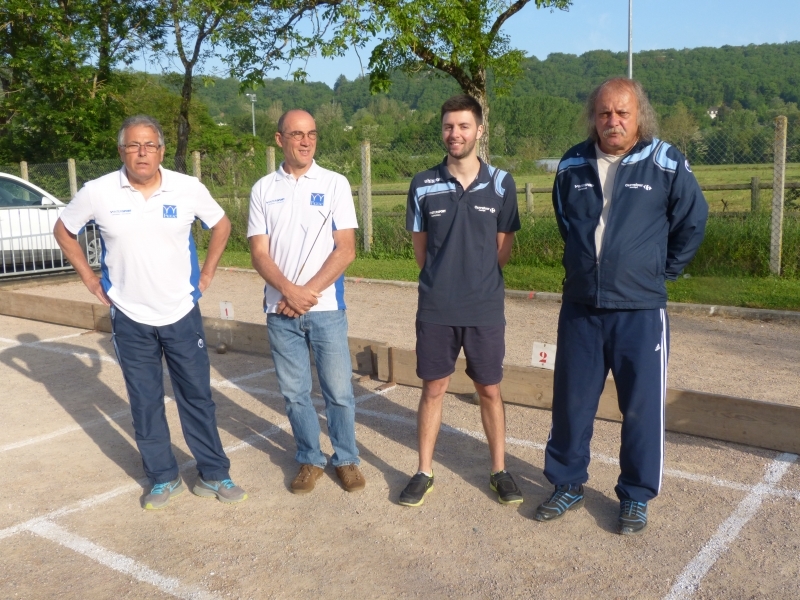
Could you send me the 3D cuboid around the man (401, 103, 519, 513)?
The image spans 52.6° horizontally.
[{"bbox_3d":[0.271,0.005,3.579,0.520,1.778,0.340,-1,9,6],"label":"man"}]

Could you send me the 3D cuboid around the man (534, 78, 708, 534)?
[{"bbox_3d":[0.903,0.012,3.343,0.640,1.802,0.440,4,10,31],"label":"man"}]

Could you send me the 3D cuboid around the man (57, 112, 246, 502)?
[{"bbox_3d":[-1.118,0.053,3.664,0.820,1.734,0.400,-3,9,-12],"label":"man"}]

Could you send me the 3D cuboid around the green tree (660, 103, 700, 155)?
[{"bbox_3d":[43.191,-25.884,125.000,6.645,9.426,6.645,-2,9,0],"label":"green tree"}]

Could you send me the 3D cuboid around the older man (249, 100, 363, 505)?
[{"bbox_3d":[-0.437,0.006,3.782,0.530,1.752,0.360,-2,9,-1],"label":"older man"}]

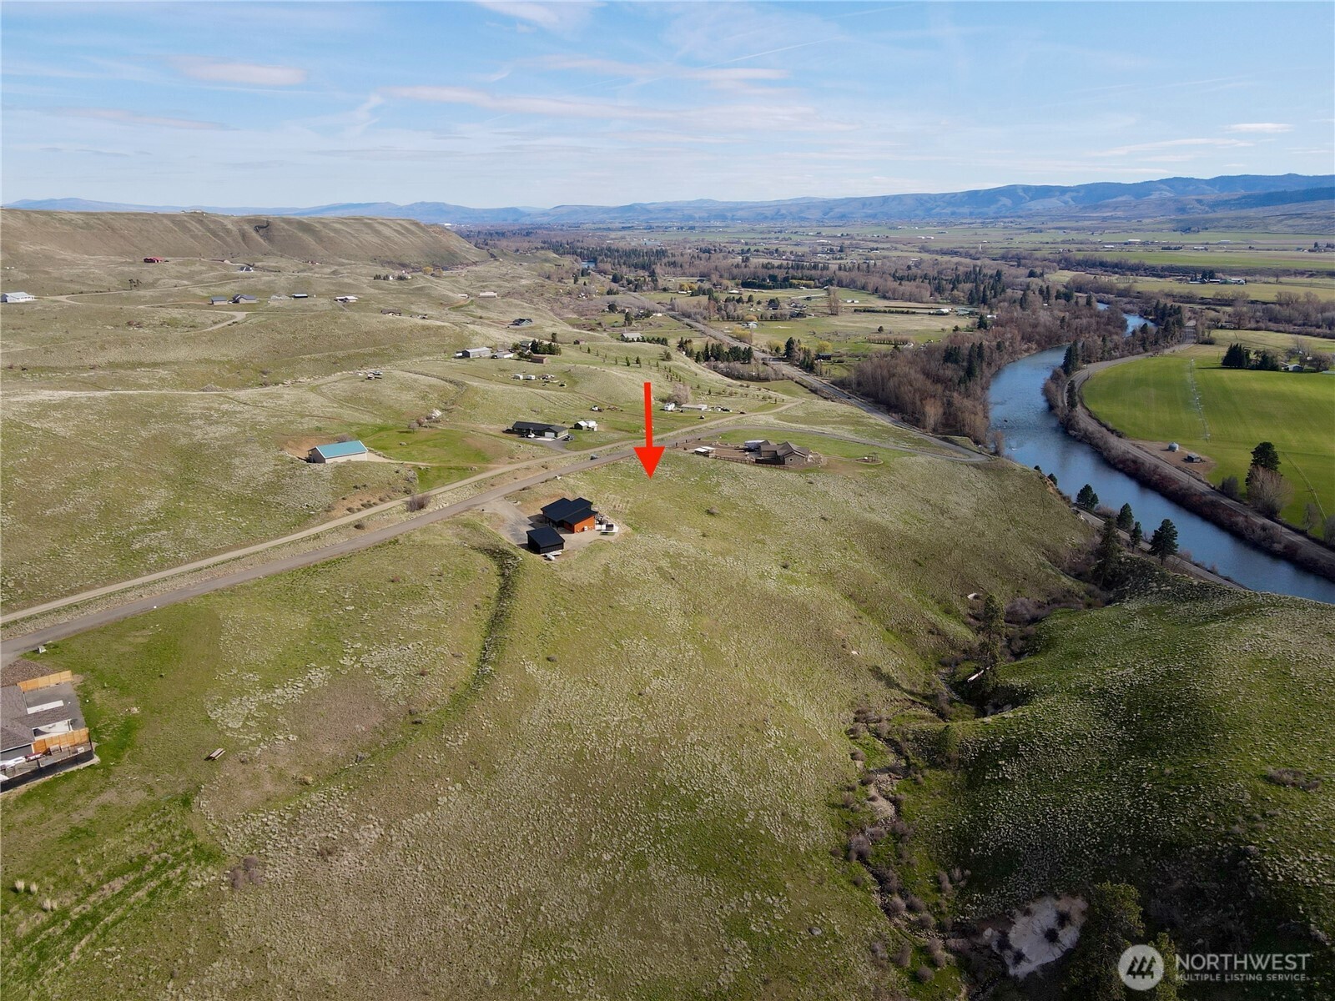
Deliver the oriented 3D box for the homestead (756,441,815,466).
[{"bbox_3d":[50.200,-20.760,397.680,16.000,6.300,23.000,-8,19,-24],"label":"homestead"}]

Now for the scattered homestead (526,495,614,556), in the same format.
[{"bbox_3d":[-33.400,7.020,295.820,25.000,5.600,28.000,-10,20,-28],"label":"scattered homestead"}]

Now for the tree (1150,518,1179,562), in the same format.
[{"bbox_3d":[223.310,18.610,416.360,13.140,21.950,13.140,0,18,0],"label":"tree"}]

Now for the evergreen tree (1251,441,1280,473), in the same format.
[{"bbox_3d":[339.140,-18.800,524.830,17.740,30.040,17.740,0,18,0],"label":"evergreen tree"}]

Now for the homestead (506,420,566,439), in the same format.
[{"bbox_3d":[-55.600,-30.670,398.010,26.000,5.000,11.500,8,19,23],"label":"homestead"}]

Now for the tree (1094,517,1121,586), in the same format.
[{"bbox_3d":[176.120,20.820,370.390,10.850,29.400,10.850,0,18,0],"label":"tree"}]

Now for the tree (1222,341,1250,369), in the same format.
[{"bbox_3d":[580.640,-147.630,944.670,29.800,27.120,22.350,0,18,0],"label":"tree"}]

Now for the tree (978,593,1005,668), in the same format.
[{"bbox_3d":[85.990,34.700,245.400,7.190,22.150,7.190,0,18,0],"label":"tree"}]

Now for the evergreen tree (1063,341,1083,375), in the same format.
[{"bbox_3d":[397.480,-139.810,908.020,20.460,34.270,17.390,0,18,0],"label":"evergreen tree"}]

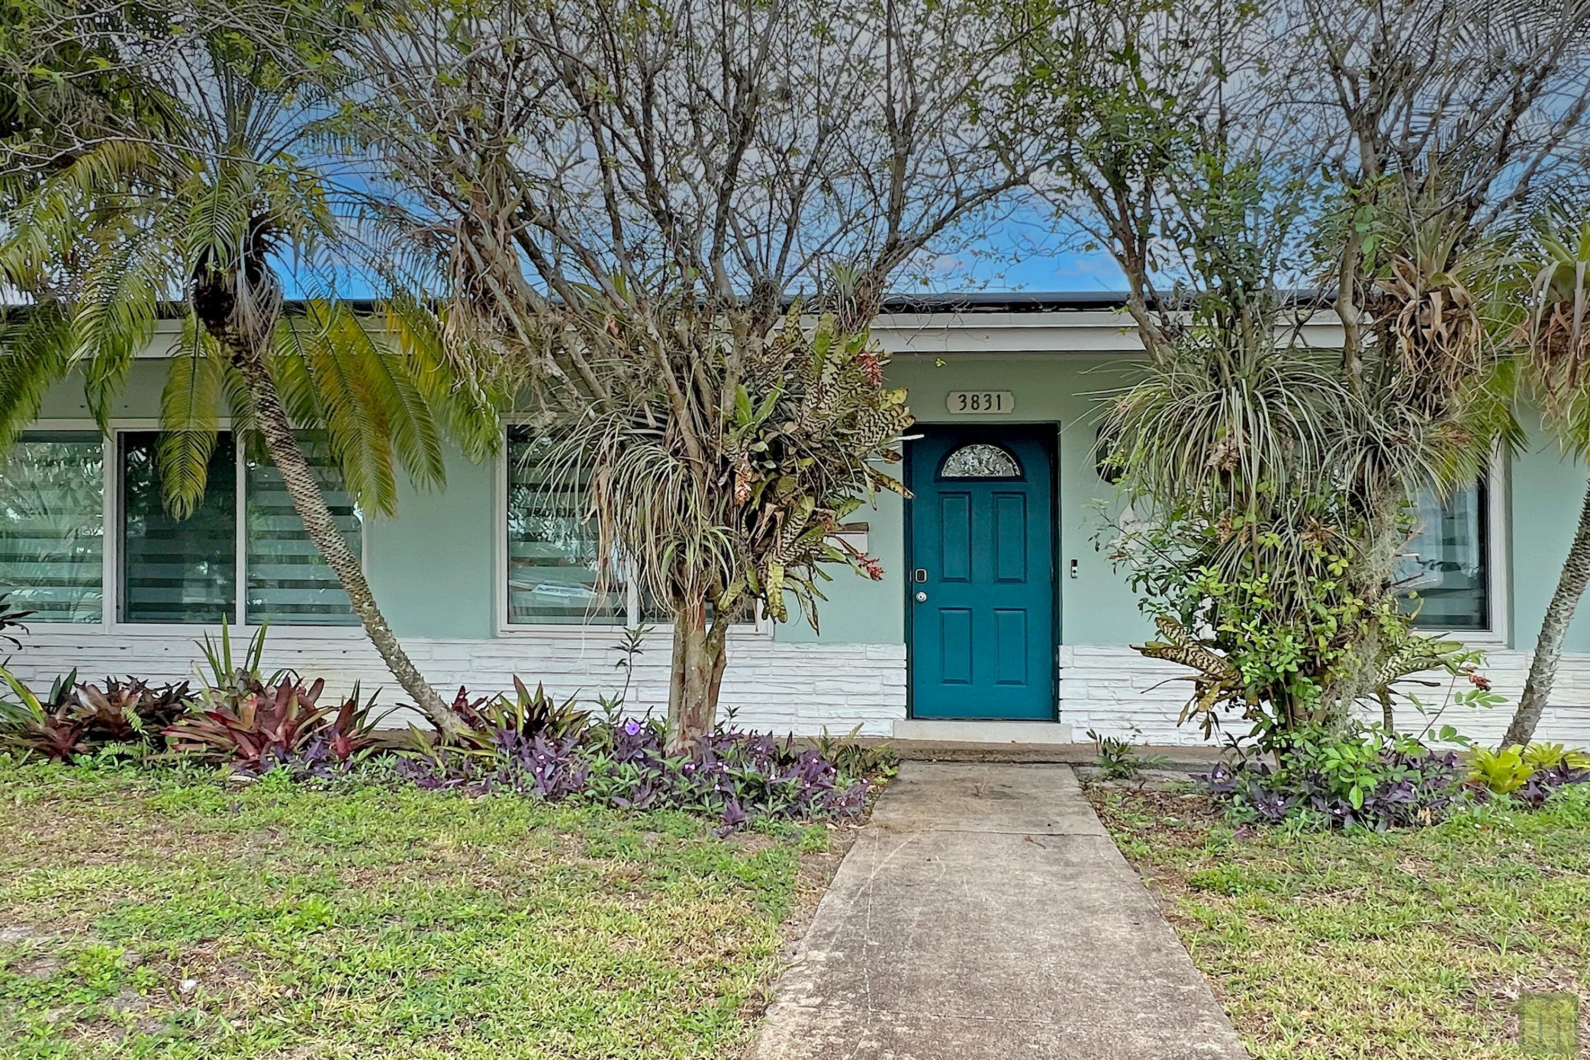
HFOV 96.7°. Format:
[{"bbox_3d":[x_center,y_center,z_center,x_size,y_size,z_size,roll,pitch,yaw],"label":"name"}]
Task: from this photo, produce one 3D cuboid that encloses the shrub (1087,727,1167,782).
[{"bbox_3d":[2.000,1.330,4.250,0.490,0.310,0.420,0,0,2],"label":"shrub"}]

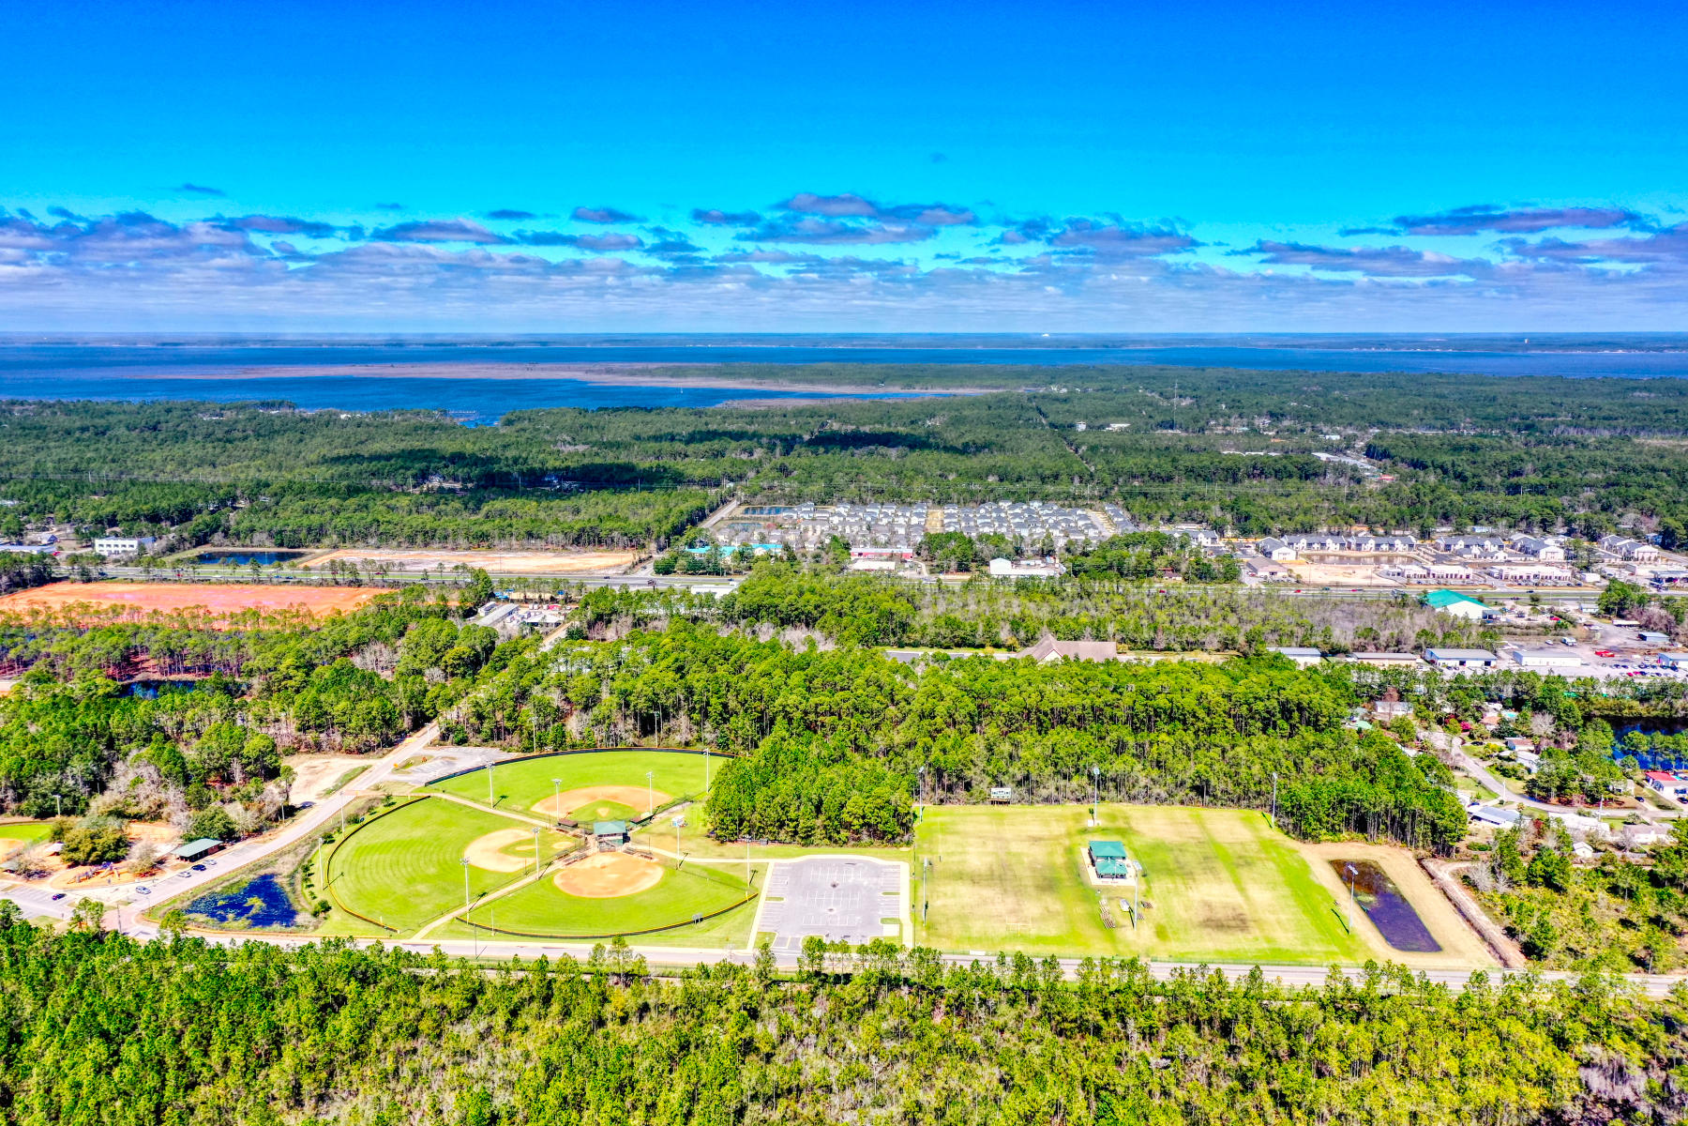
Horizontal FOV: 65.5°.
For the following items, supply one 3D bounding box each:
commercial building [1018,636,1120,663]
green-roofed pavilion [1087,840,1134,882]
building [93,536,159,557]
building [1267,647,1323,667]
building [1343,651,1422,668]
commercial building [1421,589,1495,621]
[{"bbox_3d":[118.470,48.660,695.170,52.410,12.760,31.640,1,10,3],"label":"commercial building"},{"bbox_3d":[88.310,98.880,438.960,10.680,5.140,22.150,1,10,3],"label":"green-roofed pavilion"},{"bbox_3d":[-570.000,-13.420,1041.710,35.600,11.570,20.770,1,10,5],"label":"building"},{"bbox_3d":[240.790,49.440,706.370,25.710,7.220,18.290,1,10,3],"label":"building"},{"bbox_3d":[287.470,50.970,702.120,30.950,5.740,16.810,1,10,3],"label":"building"},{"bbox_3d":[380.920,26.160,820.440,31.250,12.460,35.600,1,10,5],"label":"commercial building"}]

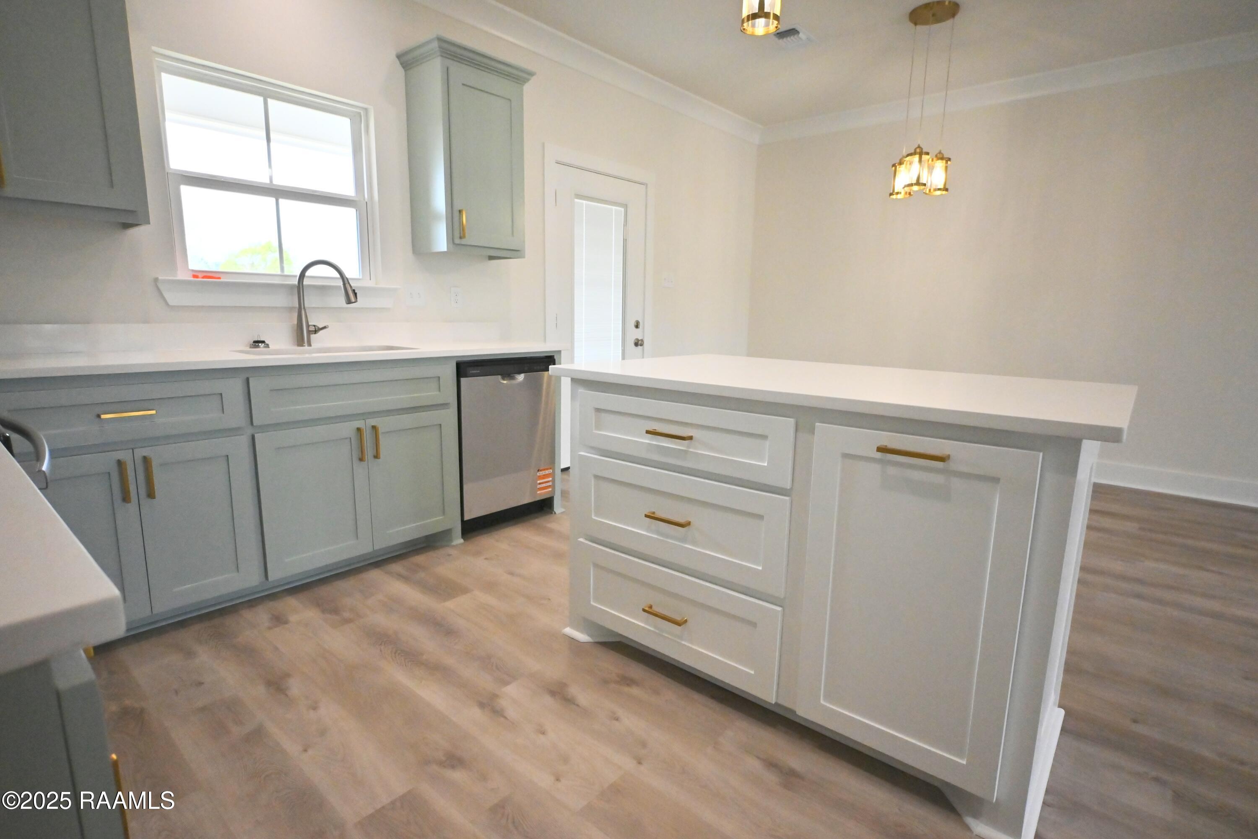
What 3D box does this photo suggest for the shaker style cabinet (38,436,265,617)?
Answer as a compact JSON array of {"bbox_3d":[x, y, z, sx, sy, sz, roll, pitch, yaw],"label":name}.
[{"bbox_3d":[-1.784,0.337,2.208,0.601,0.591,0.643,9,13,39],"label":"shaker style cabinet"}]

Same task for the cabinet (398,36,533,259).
[{"bbox_3d":[-0.827,-1.342,3.294,0.353,0.960,0.590,9,13,39],"label":"cabinet"}]

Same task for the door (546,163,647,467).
[{"bbox_3d":[-0.200,-0.699,4.498,0.045,2.015,0.913,9,13,39],"label":"door"}]

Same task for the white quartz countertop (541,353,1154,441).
[{"bbox_3d":[0.619,-0.123,1.968,1.510,0.031,0.937,9,13,39],"label":"white quartz countertop"}]

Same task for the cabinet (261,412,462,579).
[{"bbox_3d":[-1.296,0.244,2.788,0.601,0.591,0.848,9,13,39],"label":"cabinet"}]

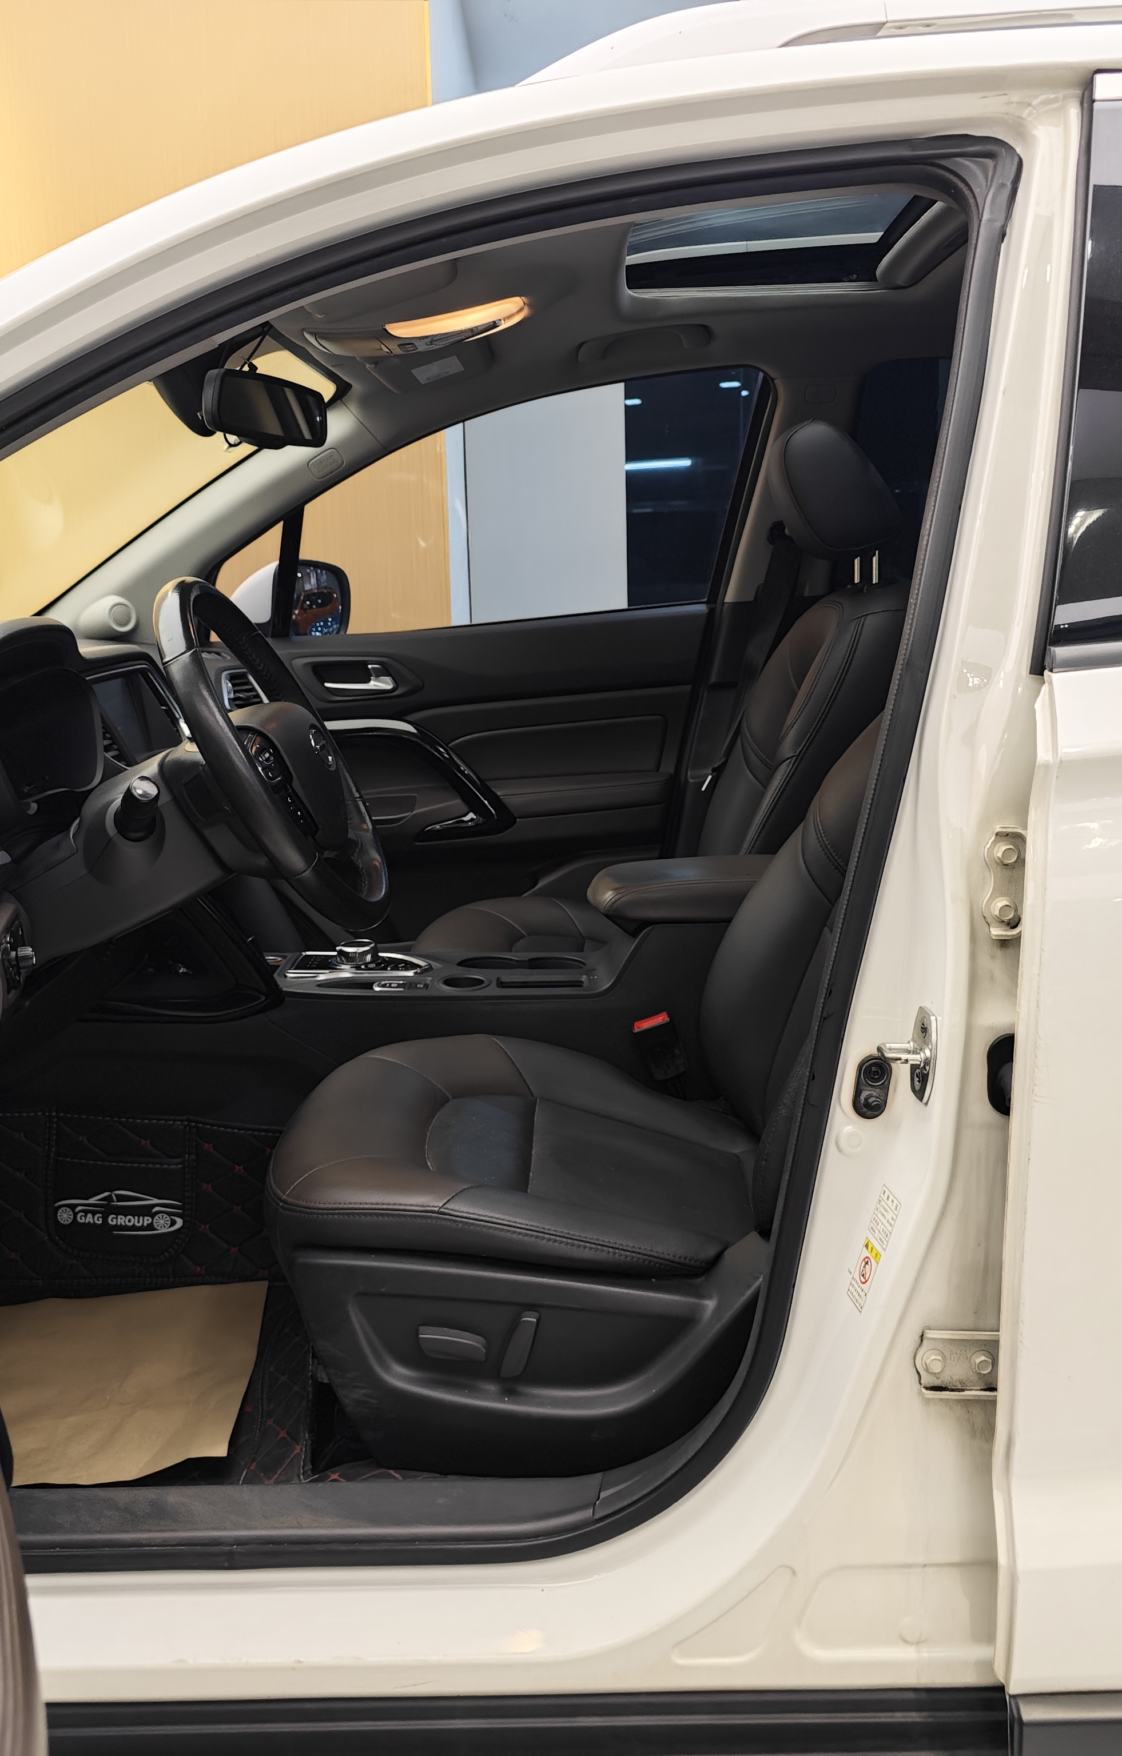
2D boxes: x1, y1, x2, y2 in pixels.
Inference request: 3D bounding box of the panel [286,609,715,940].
[{"bbox_3d":[-0.165,-0.135,2.579,0.830,0.600,0.130,-1,10,1],"label":"panel"}]

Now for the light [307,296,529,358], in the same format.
[{"bbox_3d":[-0.165,-0.637,1.797,0.260,0.045,0.150,-10,10,2],"label":"light"}]

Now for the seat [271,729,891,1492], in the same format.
[{"bbox_3d":[0.143,0.014,1.526,0.820,0.960,0.530,-1,10,1],"label":"seat"}]

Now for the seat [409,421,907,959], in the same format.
[{"bbox_3d":[0.131,-0.140,2.260,0.790,0.980,0.530,-1,10,1],"label":"seat"}]

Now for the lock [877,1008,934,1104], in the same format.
[{"bbox_3d":[0.248,0.126,1.118,0.039,0.067,0.032,-3,10,-11],"label":"lock"}]

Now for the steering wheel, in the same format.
[{"bbox_3d":[-0.289,-0.109,1.501,0.100,0.380,0.385,-28,9,5],"label":"steering wheel"}]

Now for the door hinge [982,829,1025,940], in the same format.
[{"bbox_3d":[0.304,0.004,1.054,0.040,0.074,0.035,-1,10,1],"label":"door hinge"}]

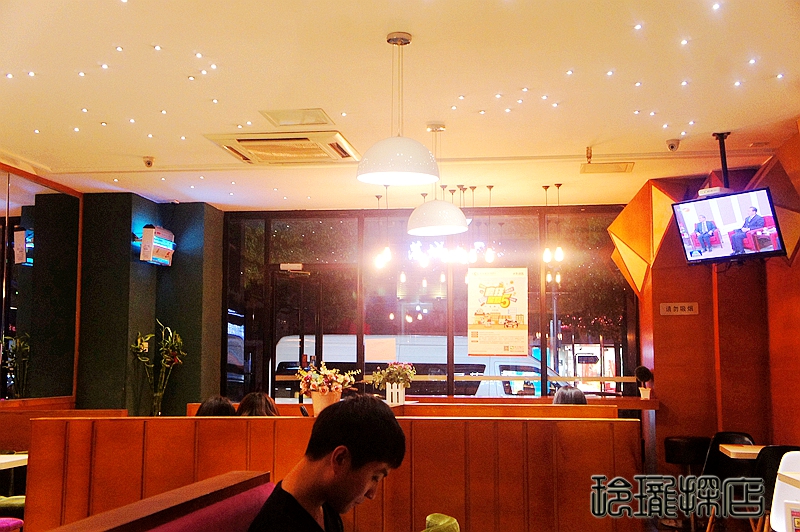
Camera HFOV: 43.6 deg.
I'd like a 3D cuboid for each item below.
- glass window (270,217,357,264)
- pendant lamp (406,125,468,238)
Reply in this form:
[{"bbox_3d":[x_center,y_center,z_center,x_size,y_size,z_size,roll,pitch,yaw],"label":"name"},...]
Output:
[{"bbox_3d":[-0.874,-0.258,10.100,0.887,0.489,0.060,-1,-6,7],"label":"glass window"},{"bbox_3d":[0.242,-0.578,6.626,0.400,0.705,0.400,-1,-6,8],"label":"pendant lamp"}]

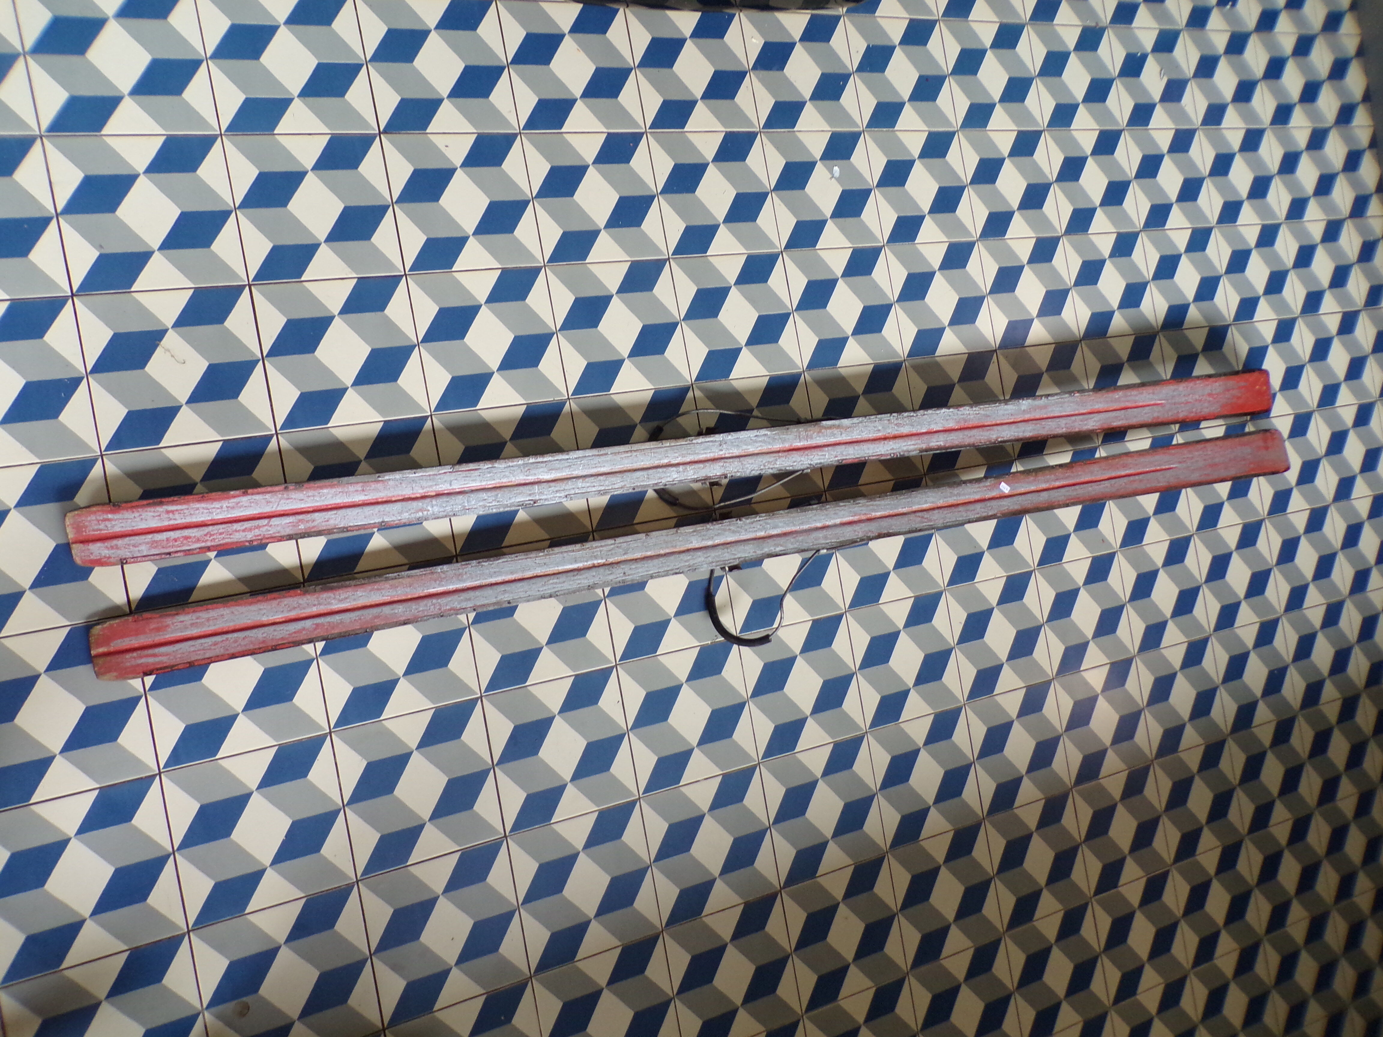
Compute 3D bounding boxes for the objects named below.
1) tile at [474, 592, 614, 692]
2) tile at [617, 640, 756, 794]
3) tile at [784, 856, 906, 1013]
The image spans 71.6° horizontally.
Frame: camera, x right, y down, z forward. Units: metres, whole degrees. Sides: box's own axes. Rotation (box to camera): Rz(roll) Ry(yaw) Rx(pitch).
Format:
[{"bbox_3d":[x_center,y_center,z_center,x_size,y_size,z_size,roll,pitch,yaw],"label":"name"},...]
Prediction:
[{"bbox_3d":[-0.222,0.136,1.382,0.200,0.015,0.200,-10,90,-22],"label":"tile"},{"bbox_3d":[-0.006,0.301,1.463,0.199,0.012,0.199,-10,90,-22],"label":"tile"},{"bbox_3d":[0.245,0.663,1.538,0.200,0.012,0.200,-10,90,-22],"label":"tile"}]

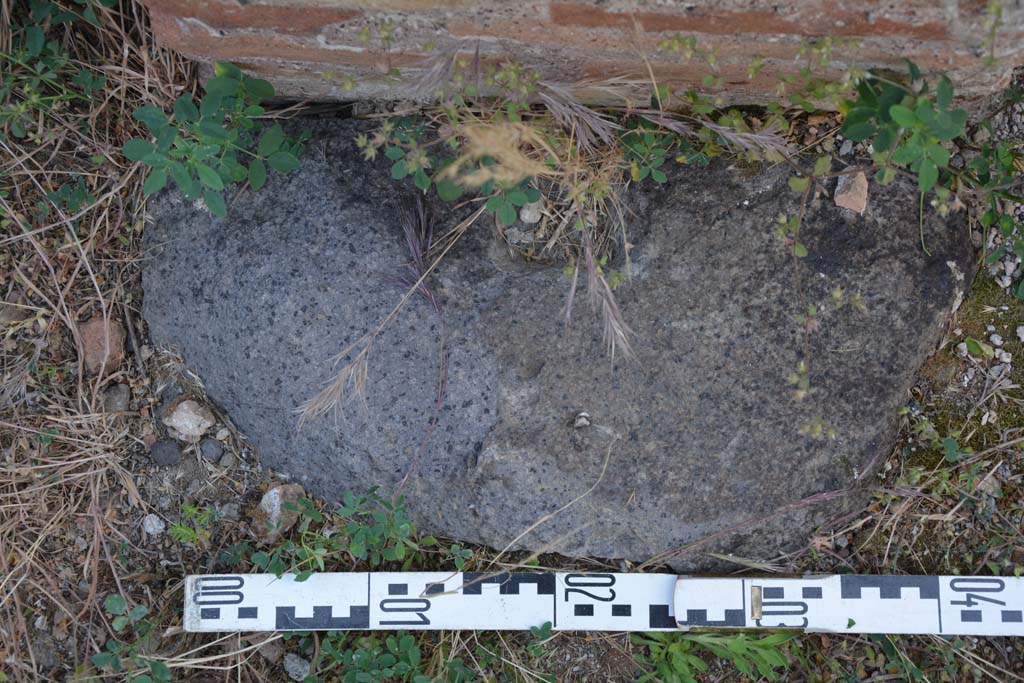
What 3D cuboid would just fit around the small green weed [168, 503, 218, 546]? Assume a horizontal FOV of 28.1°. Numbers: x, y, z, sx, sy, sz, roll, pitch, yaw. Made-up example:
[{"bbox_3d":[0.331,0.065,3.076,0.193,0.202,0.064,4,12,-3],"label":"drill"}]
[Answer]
[{"bbox_3d":[-0.174,0.100,1.118,0.026,0.018,0.023,0,76,3],"label":"small green weed"}]

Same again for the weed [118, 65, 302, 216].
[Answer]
[{"bbox_3d":[-0.161,-0.110,1.125,0.098,0.080,0.072,0,76,3],"label":"weed"}]

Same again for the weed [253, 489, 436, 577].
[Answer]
[{"bbox_3d":[-0.089,0.105,1.108,0.100,0.042,0.046,0,76,3],"label":"weed"}]

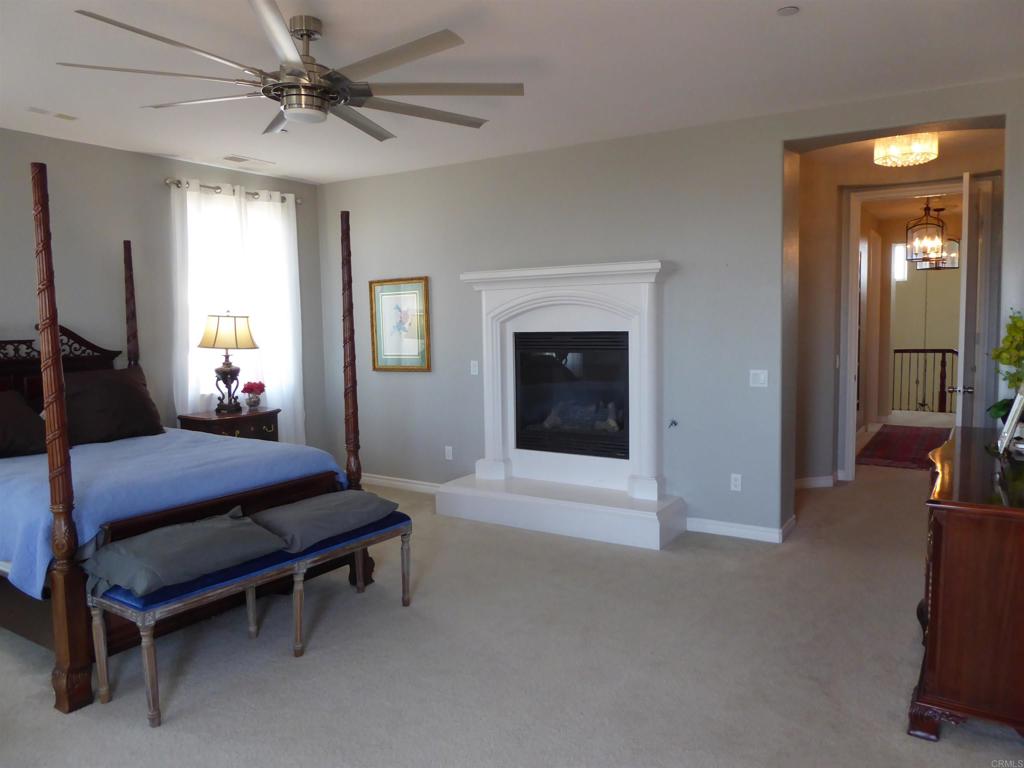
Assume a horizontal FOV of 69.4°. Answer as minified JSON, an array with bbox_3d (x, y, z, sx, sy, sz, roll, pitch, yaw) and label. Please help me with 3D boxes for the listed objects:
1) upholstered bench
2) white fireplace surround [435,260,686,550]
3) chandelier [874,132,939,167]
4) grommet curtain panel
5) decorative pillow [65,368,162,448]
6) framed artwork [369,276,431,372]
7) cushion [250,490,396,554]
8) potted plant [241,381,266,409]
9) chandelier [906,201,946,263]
[{"bbox_3d":[-1.108,0.996,3.451,0.405,0.487,1.430,3,7,35],"label":"upholstered bench"},{"bbox_3d":[0.294,0.101,5.361,1.860,1.850,0.490,2,6,32],"label":"white fireplace surround"},{"bbox_3d":[2.774,-1.653,5.199,0.450,0.210,0.450,2,6,32],"label":"chandelier"},{"bbox_3d":[-2.140,-0.284,6.025,0.100,2.540,1.200,2,6,32],"label":"grommet curtain panel"},{"bbox_3d":[-2.539,0.135,4.563,0.190,0.460,0.650,-21,-6,32],"label":"decorative pillow"},{"bbox_3d":[-0.974,-0.499,6.354,0.660,0.795,0.030,2,6,32],"label":"framed artwork"},{"bbox_3d":[-0.961,0.664,3.748,0.480,0.135,0.700,3,7,35],"label":"cushion"},{"bbox_3d":[-2.044,0.082,5.822,0.200,0.220,0.200,2,6,32],"label":"potted plant"},{"bbox_3d":[4.280,-1.623,7.635,0.390,0.720,0.390,2,6,32],"label":"chandelier"}]

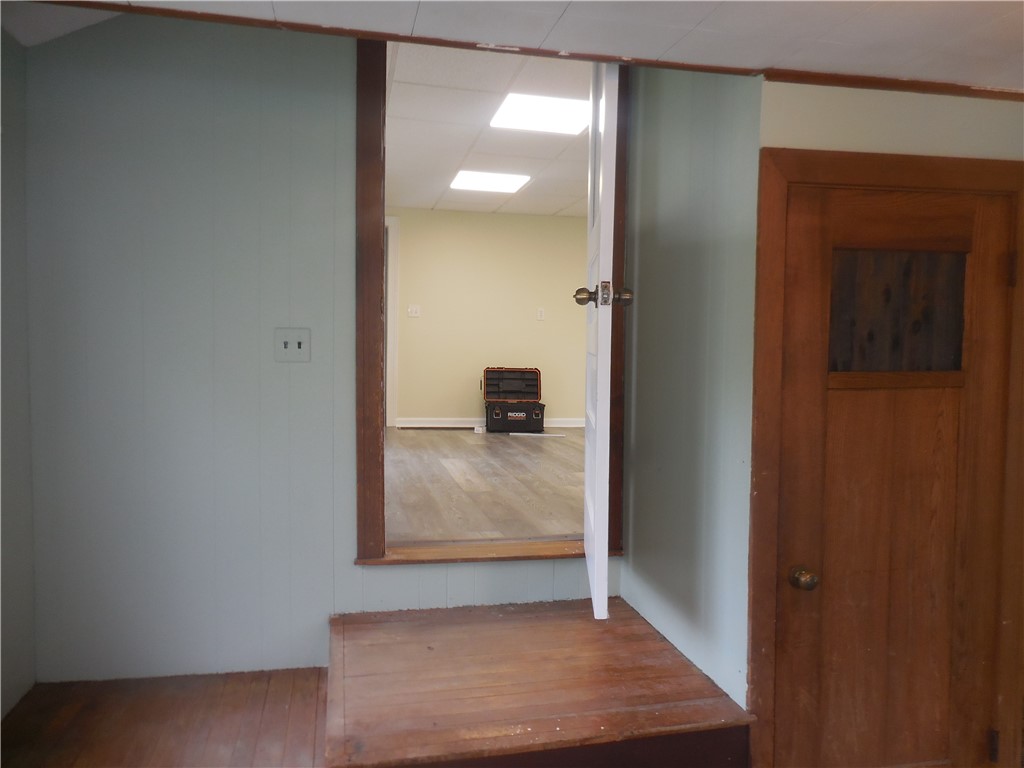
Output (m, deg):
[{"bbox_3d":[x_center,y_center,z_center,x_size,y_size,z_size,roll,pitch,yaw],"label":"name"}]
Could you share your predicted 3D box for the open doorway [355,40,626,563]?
[{"bbox_3d":[-0.065,-0.379,2.738,1.003,2.050,0.140,0,2,-13],"label":"open doorway"}]

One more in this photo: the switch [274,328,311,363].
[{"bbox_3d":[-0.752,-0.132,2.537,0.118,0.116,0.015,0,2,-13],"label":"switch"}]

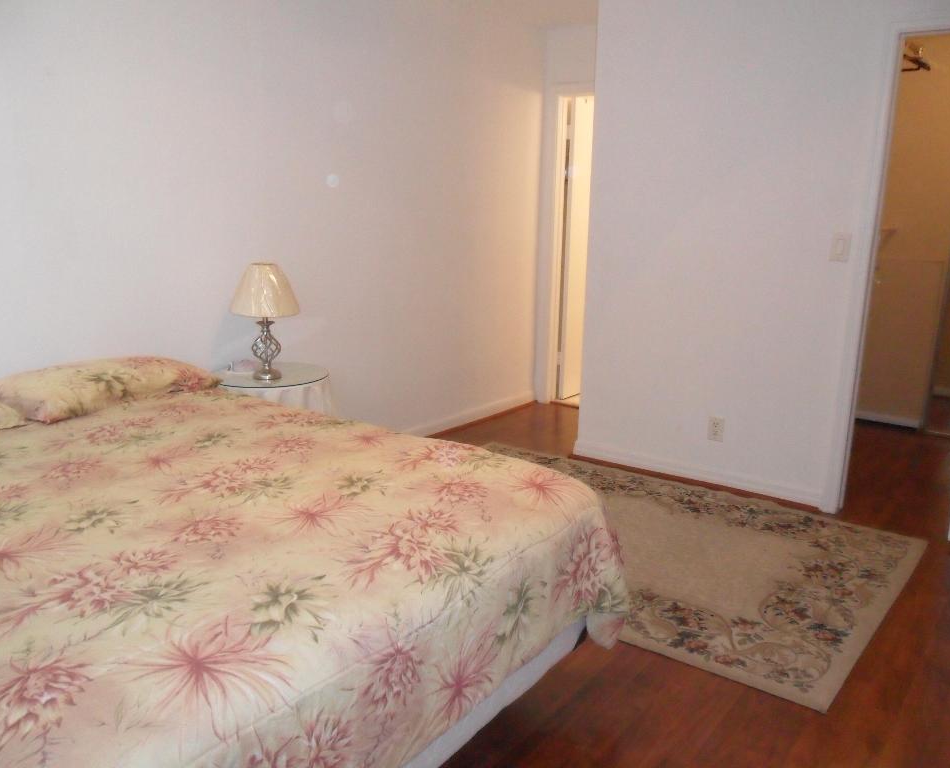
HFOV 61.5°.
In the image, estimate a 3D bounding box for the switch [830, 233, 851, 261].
[{"bbox_3d":[1.579,-0.589,3.447,0.071,0.116,0.010,10,16,35],"label":"switch"}]

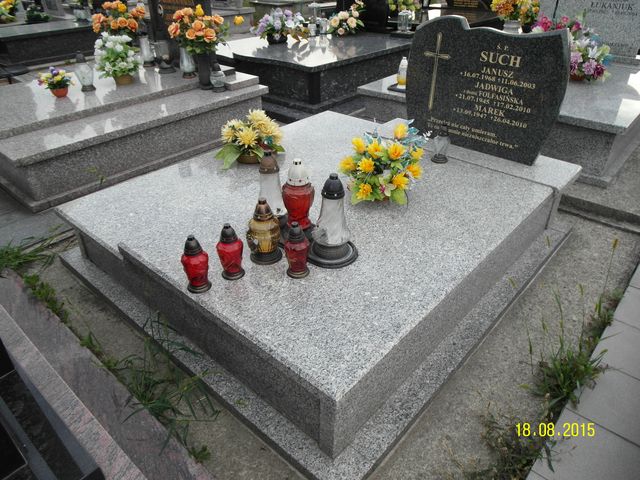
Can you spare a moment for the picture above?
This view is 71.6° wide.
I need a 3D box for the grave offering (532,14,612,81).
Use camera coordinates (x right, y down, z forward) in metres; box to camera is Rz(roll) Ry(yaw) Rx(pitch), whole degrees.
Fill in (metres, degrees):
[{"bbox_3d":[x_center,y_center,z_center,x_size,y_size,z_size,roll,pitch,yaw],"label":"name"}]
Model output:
[{"bbox_3d":[2.008,-1.531,3.528,0.549,0.421,0.451,25,40,35],"label":"grave offering"}]

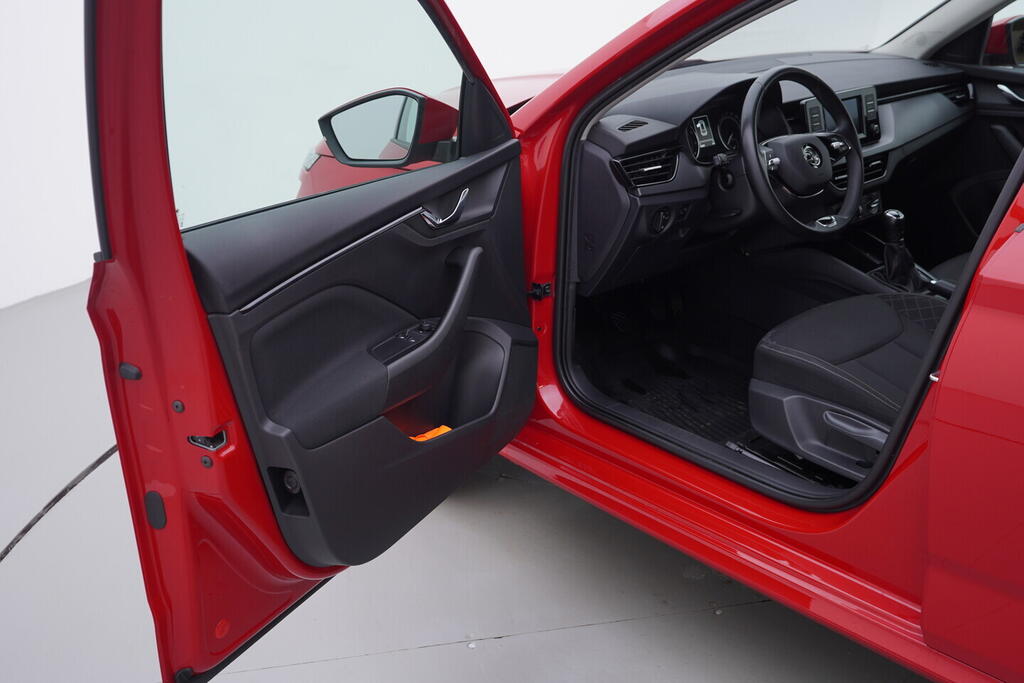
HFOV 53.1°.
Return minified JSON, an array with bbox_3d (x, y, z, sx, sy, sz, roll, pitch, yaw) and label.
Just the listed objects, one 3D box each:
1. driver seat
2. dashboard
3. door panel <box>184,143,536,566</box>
[{"bbox_3d":[0.945,-0.196,1.841,0.530,1.000,0.860,-18,25,-36],"label":"driver seat"},{"bbox_3d":[0.673,-0.507,2.675,1.440,0.470,0.560,-18,25,-36],"label":"dashboard"},{"bbox_3d":[-0.153,0.020,1.875,0.145,0.680,0.900,10,24,32],"label":"door panel"}]

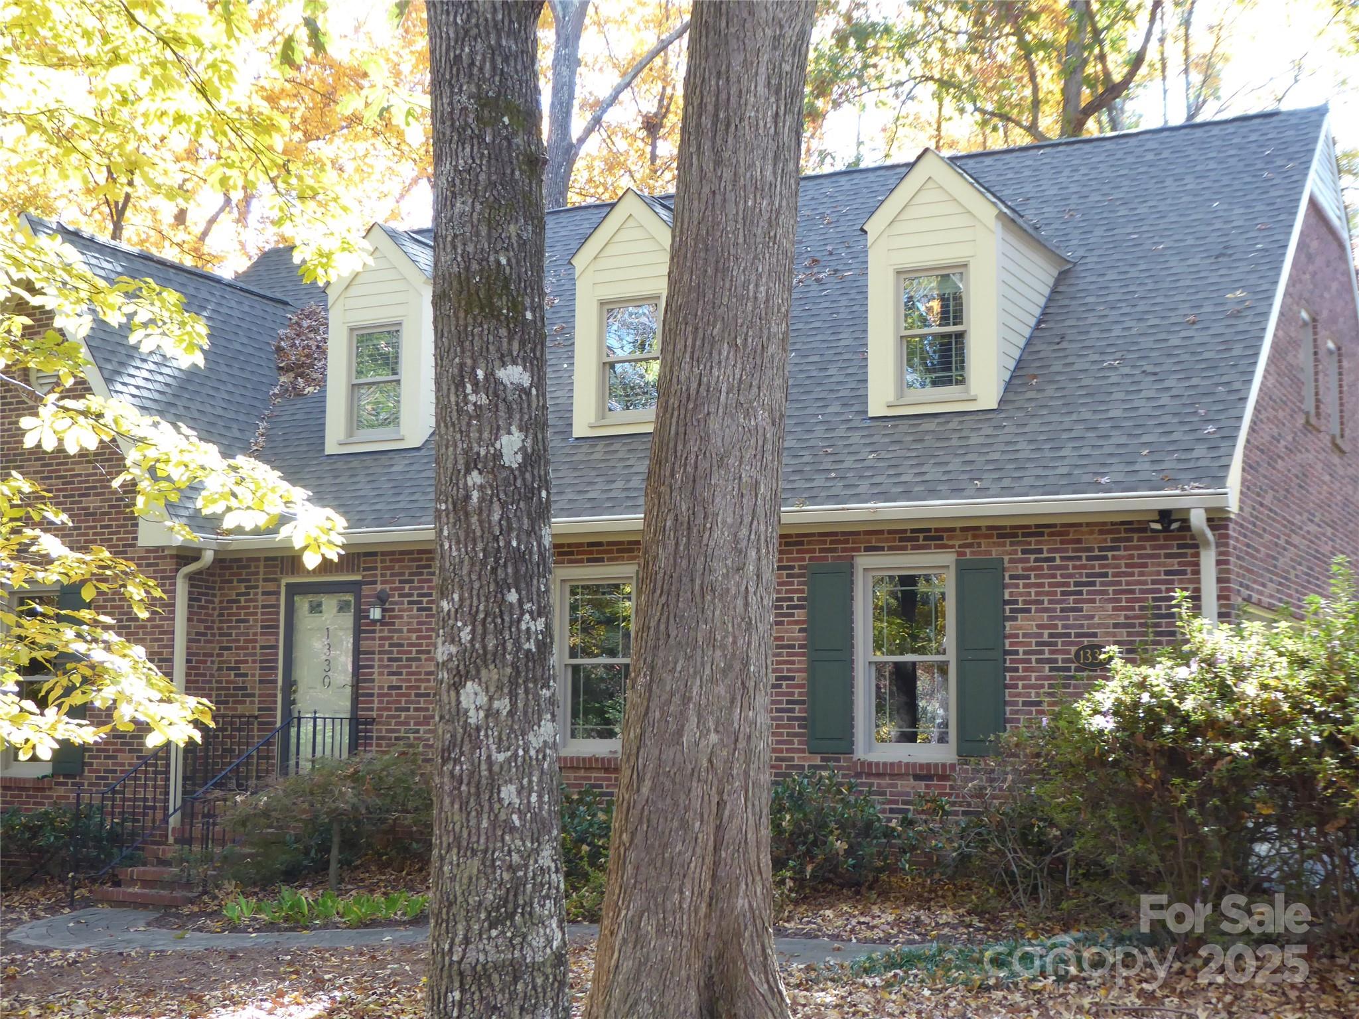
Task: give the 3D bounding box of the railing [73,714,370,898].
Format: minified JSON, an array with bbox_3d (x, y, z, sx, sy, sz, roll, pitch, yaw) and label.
[{"bbox_3d":[-4.107,2.674,17.422,1.440,1.660,2.500,-3,-7,27],"label":"railing"}]

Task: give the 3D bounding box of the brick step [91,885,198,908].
[{"bbox_3d":[-4.514,3.344,16.594,1.200,0.160,0.340,-3,-7,27],"label":"brick step"}]

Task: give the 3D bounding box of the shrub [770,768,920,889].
[{"bbox_3d":[1.265,2.534,15.317,1.300,0.940,0.850,-3,-7,27],"label":"shrub"}]

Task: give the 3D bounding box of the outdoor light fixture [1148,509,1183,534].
[{"bbox_3d":[3.755,0.092,14.842,0.250,0.190,0.180,-3,-7,27],"label":"outdoor light fixture"}]

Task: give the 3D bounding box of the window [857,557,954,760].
[{"bbox_3d":[1.881,1.221,15.905,0.900,1.710,0.120,-3,-7,27],"label":"window"}]

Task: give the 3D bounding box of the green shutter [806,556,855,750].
[{"bbox_3d":[1.257,1.248,16.182,0.410,1.600,0.045,-3,-7,27],"label":"green shutter"}]

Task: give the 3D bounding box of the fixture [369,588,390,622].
[{"bbox_3d":[-2.867,0.903,18.282,0.150,0.320,0.200,-3,-7,27],"label":"fixture"}]

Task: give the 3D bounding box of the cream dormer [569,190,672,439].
[{"bbox_3d":[0.101,-1.748,19.461,1.280,2.380,2.600,-3,-8,27],"label":"cream dormer"}]

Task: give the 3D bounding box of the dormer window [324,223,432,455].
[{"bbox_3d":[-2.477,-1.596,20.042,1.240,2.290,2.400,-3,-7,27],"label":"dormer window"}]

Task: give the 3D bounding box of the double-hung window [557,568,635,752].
[{"bbox_3d":[-0.754,1.351,17.284,0.890,1.700,0.120,-3,-8,27],"label":"double-hung window"}]

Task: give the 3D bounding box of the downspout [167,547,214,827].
[{"bbox_3d":[-4.722,1.836,18.553,0.460,2.980,0.220,-3,-7,27],"label":"downspout"}]

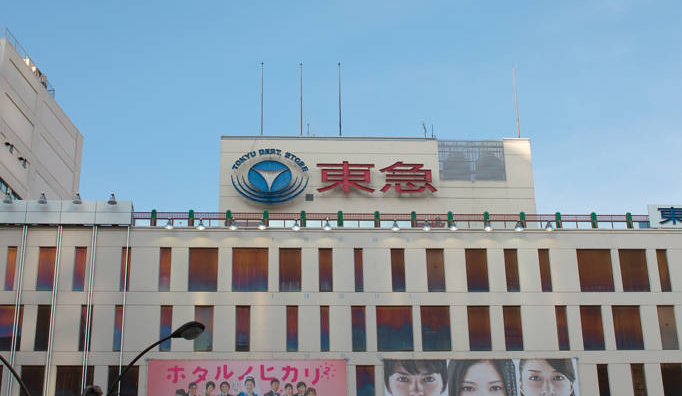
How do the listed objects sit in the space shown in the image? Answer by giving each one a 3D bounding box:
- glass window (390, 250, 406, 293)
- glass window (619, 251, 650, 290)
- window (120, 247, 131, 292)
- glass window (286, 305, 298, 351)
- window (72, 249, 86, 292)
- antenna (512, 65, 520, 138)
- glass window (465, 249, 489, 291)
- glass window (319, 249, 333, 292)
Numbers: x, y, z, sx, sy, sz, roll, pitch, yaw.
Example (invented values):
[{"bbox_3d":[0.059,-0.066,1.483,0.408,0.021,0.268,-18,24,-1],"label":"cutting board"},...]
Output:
[{"bbox_3d":[3.679,4.636,74.542,0.856,2.875,0.150,0,-21,-4],"label":"glass window"},{"bbox_3d":[18.421,4.544,73.036,1.742,2.845,0.150,0,-23,-3],"label":"glass window"},{"bbox_3d":[-13.167,4.368,71.390,0.531,2.847,0.150,0,-23,-3],"label":"window"},{"bbox_3d":[-2.910,7.899,70.420,0.691,2.881,0.150,0,-23,-3],"label":"glass window"},{"bbox_3d":[-15.942,4.356,71.243,0.693,2.835,0.150,0,-23,-3],"label":"window"},{"bbox_3d":[13.493,-7.462,89.905,0.120,6.446,0.120,0,-23,-4],"label":"antenna"},{"bbox_3d":[8.769,4.669,74.888,1.377,2.875,0.150,0,-21,-4],"label":"glass window"},{"bbox_3d":[-0.935,4.568,73.722,0.883,2.923,0.150,0,-24,-4],"label":"glass window"}]

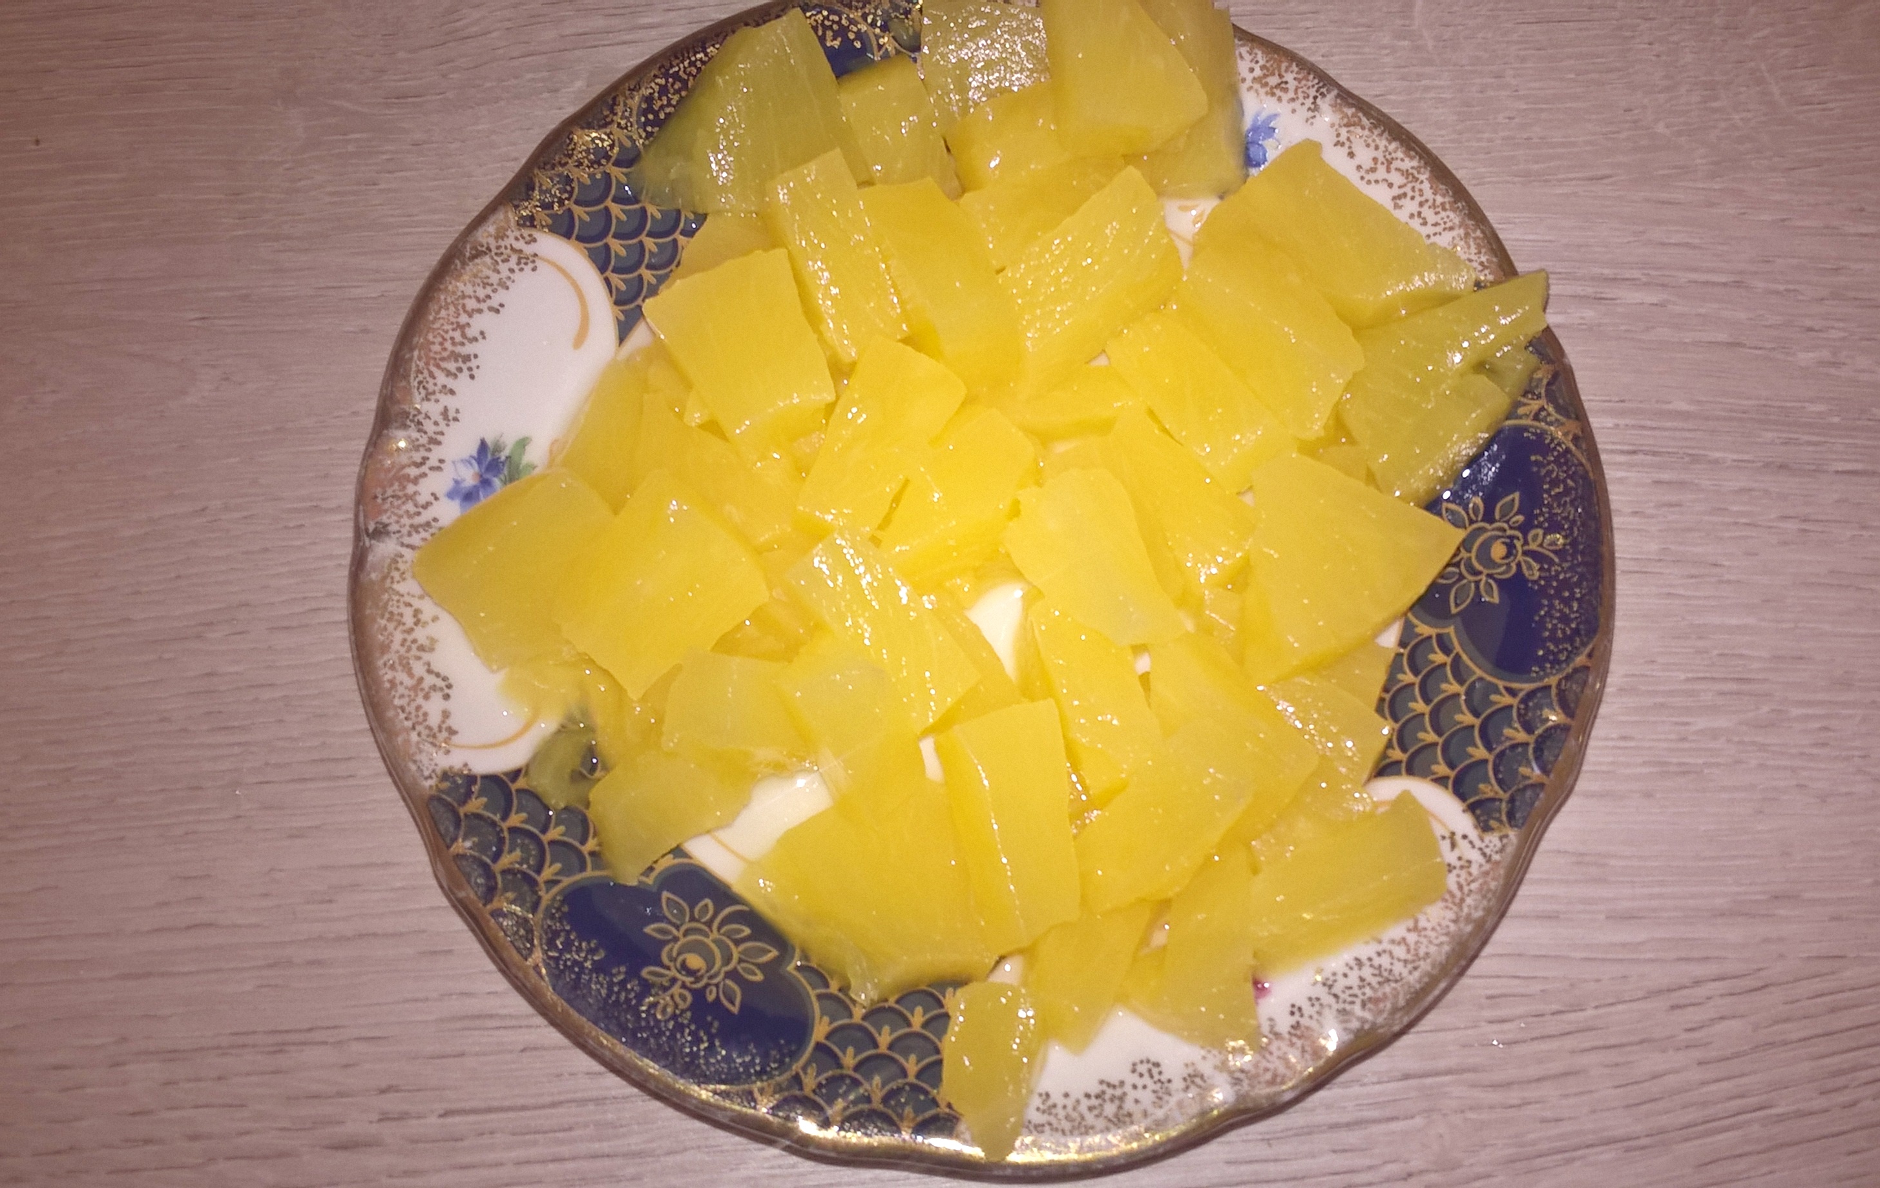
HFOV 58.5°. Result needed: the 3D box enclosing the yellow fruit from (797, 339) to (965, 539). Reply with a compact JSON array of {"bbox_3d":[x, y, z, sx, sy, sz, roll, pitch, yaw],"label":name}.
[{"bbox_3d":[-0.008,-0.022,0.262,0.017,0.012,0.029,22,77,6],"label":"yellow fruit"}]

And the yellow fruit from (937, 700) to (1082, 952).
[{"bbox_3d":[0.012,0.035,0.245,0.018,0.014,0.033,-11,76,-2],"label":"yellow fruit"}]

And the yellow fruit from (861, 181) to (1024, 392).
[{"bbox_3d":[0.002,-0.047,0.270,0.017,0.013,0.035,-22,76,-5],"label":"yellow fruit"}]

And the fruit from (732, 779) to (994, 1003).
[{"bbox_3d":[-0.011,0.046,0.246,0.032,0.012,0.029,-17,71,-6],"label":"fruit"}]

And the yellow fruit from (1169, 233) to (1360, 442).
[{"bbox_3d":[0.053,-0.040,0.266,0.016,0.012,0.035,-38,78,-8],"label":"yellow fruit"}]

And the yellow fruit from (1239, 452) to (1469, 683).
[{"bbox_3d":[0.062,-0.002,0.255,0.031,0.012,0.036,7,76,8],"label":"yellow fruit"}]

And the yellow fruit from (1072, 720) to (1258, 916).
[{"bbox_3d":[0.033,0.034,0.247,0.019,0.012,0.033,31,78,8],"label":"yellow fruit"}]

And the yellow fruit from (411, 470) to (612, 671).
[{"bbox_3d":[-0.061,-0.003,0.258,0.029,0.012,0.021,-38,82,-15],"label":"yellow fruit"}]

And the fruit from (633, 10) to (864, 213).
[{"bbox_3d":[-0.033,-0.073,0.274,0.034,0.012,0.034,-20,88,-6],"label":"fruit"}]

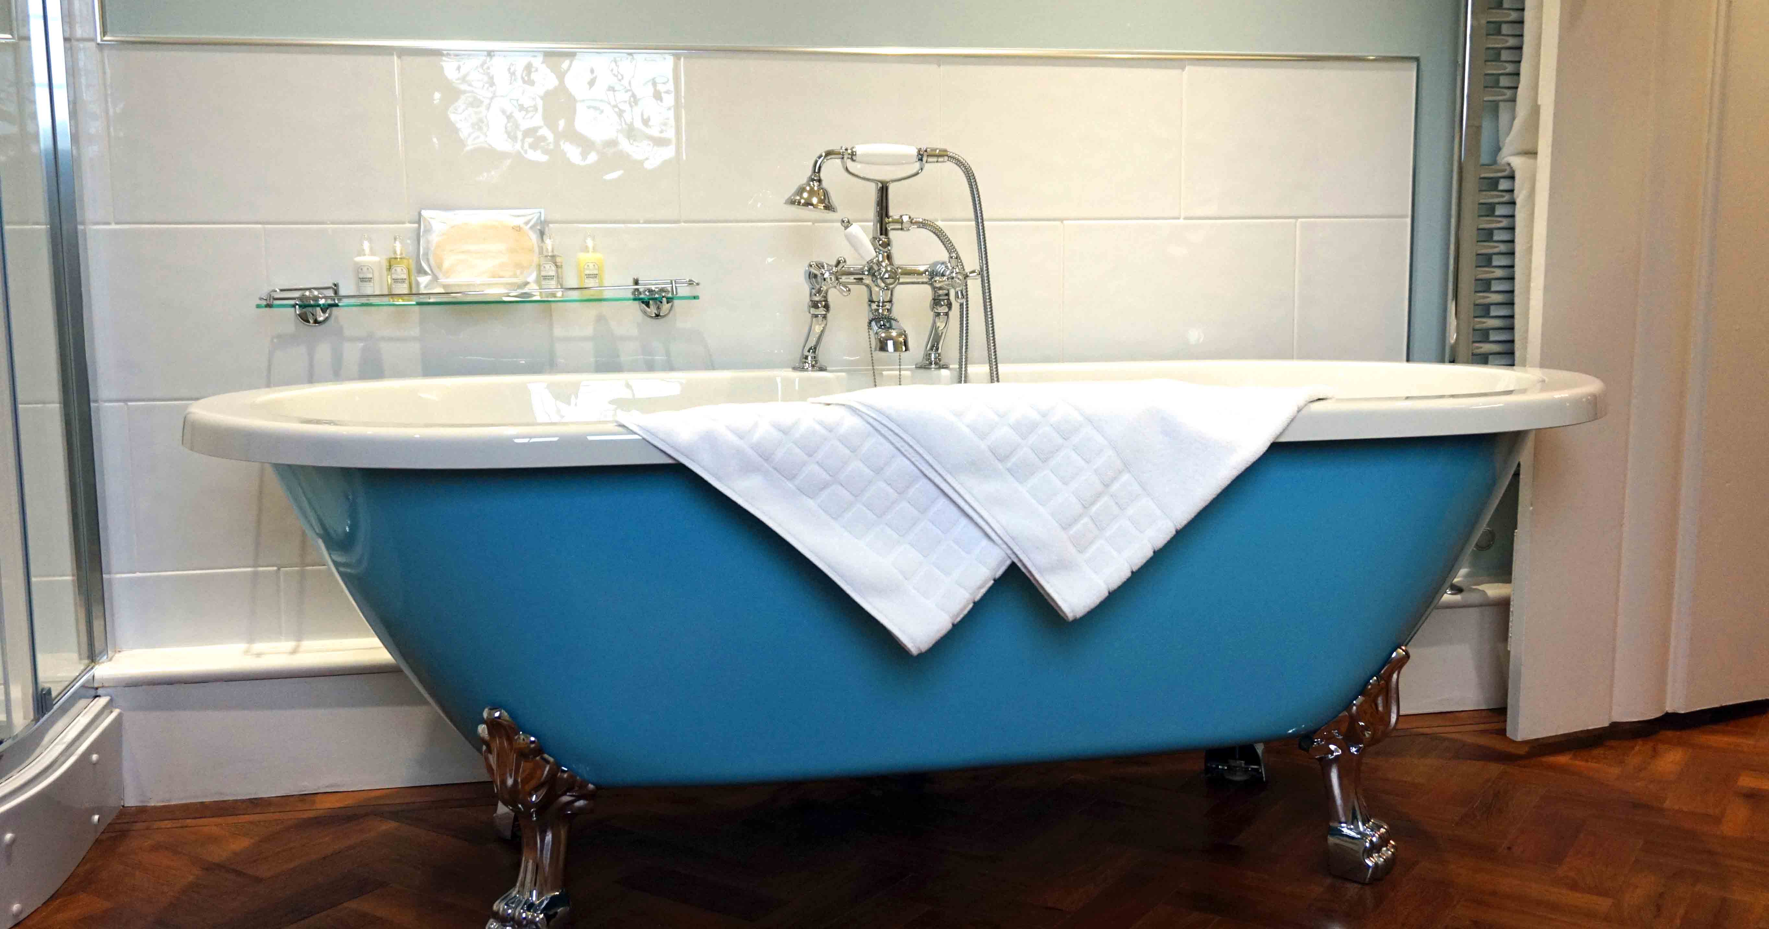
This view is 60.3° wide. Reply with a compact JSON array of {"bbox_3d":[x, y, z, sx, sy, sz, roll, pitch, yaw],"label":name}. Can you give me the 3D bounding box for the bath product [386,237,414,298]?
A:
[{"bbox_3d":[-0.689,-0.278,2.164,0.035,0.092,0.031,-2,8,-11],"label":"bath product"}]

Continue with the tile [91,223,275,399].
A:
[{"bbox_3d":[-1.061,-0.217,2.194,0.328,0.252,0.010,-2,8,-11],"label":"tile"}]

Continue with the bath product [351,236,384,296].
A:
[{"bbox_3d":[-0.731,-0.277,2.156,0.034,0.093,0.031,-2,8,-11],"label":"bath product"}]

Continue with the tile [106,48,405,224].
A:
[{"bbox_3d":[-0.901,-0.474,2.190,0.400,0.252,0.010,-2,8,-11],"label":"tile"}]

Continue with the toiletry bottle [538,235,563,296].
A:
[{"bbox_3d":[-0.486,-0.286,2.212,0.034,0.091,0.030,-2,8,-12],"label":"toiletry bottle"}]

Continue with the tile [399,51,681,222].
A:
[{"bbox_3d":[-0.506,-0.487,2.265,0.400,0.252,0.010,-2,8,-11],"label":"tile"}]

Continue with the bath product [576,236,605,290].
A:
[{"bbox_3d":[-0.426,-0.289,2.213,0.036,0.094,0.031,-2,8,-11],"label":"bath product"}]

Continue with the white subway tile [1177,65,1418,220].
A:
[{"bbox_3d":[0.679,-0.528,2.495,0.404,0.248,0.010,-2,8,-12],"label":"white subway tile"}]

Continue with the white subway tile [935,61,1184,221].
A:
[{"bbox_3d":[0.284,-0.513,2.414,0.400,0.252,0.010,-2,8,-11],"label":"white subway tile"}]

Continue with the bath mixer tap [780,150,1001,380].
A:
[{"bbox_3d":[0.016,-0.284,2.159,0.310,0.338,0.190,-2,8,-12],"label":"bath mixer tap"}]

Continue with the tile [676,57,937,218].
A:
[{"bbox_3d":[-0.110,-0.498,2.332,0.400,0.248,0.010,-2,8,-12],"label":"tile"}]

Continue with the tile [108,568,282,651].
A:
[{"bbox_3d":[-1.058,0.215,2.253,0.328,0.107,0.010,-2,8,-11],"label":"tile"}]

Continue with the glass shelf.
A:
[{"bbox_3d":[-0.577,-0.236,2.206,0.605,0.062,0.144,-2,8,-11],"label":"glass shelf"}]

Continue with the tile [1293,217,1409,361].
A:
[{"bbox_3d":[0.782,-0.284,2.548,0.207,0.248,0.010,-2,8,-12],"label":"tile"}]

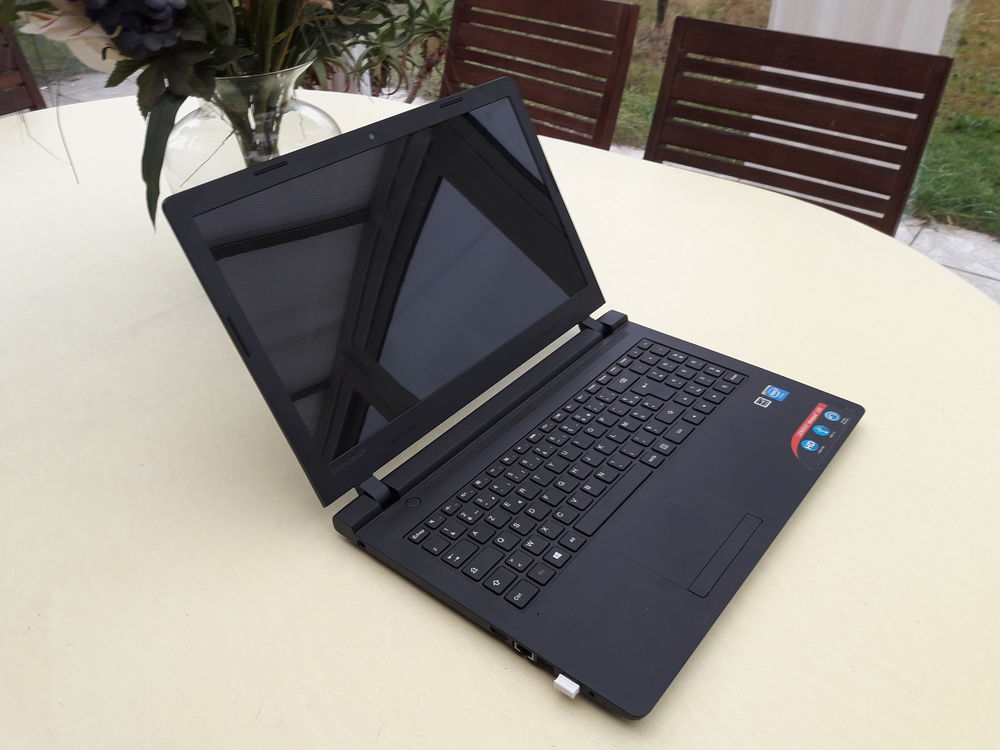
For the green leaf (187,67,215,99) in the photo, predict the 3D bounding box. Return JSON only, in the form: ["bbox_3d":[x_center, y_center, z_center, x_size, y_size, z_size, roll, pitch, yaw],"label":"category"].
[{"bbox_3d":[-0.337,-0.330,0.916,0.036,0.042,0.022,-13,36,-15],"label":"green leaf"}]

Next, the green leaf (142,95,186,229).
[{"bbox_3d":[-0.396,-0.248,0.948,0.045,0.165,0.030,5,29,-24],"label":"green leaf"}]

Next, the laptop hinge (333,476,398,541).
[{"bbox_3d":[-0.101,0.101,0.618,0.028,0.016,0.049,24,42,32],"label":"laptop hinge"}]

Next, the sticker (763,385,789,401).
[{"bbox_3d":[0.248,0.016,0.726,0.019,0.001,0.015,24,42,32],"label":"sticker"}]

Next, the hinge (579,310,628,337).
[{"bbox_3d":[0.107,-0.051,0.826,0.028,0.016,0.047,24,42,32],"label":"hinge"}]

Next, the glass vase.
[{"bbox_3d":[-0.331,-0.318,1.085,0.240,0.207,0.240,-12,36,-14],"label":"glass vase"}]

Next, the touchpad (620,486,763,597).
[{"bbox_3d":[0.137,0.116,0.587,0.071,0.002,0.091,24,42,32],"label":"touchpad"}]

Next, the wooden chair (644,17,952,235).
[{"bbox_3d":[0.308,-0.057,1.379,0.490,0.890,0.580,25,43,33],"label":"wooden chair"}]

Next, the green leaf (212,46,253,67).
[{"bbox_3d":[-0.314,-0.374,0.947,0.054,0.028,0.032,-12,36,-14],"label":"green leaf"}]

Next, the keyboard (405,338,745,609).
[{"bbox_3d":[0.079,0.060,0.669,0.109,0.006,0.339,24,42,32],"label":"keyboard"}]

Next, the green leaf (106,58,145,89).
[{"bbox_3d":[-0.418,-0.336,0.903,0.050,0.036,0.032,-16,37,-19],"label":"green leaf"}]

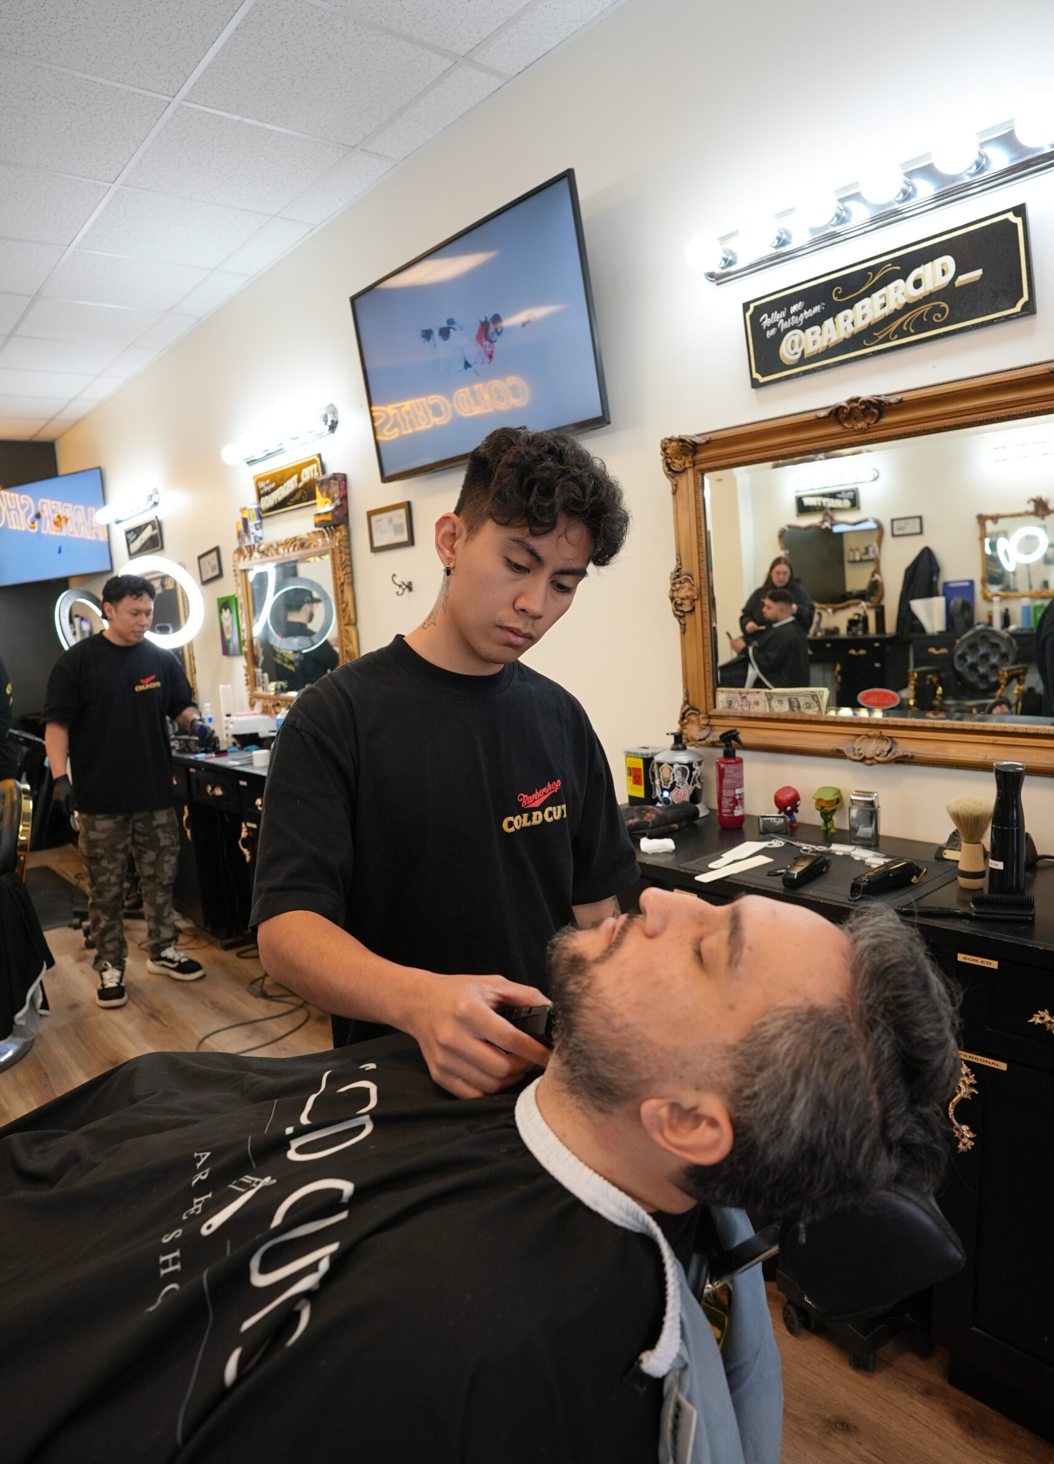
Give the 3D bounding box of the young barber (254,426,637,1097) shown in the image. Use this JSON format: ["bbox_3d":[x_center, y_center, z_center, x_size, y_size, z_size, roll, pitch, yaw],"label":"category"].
[{"bbox_3d":[-0.010,0.505,1.070,0.540,1.740,0.540,-9,10,-28],"label":"young barber"}]

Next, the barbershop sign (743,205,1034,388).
[{"bbox_3d":[0.730,-0.891,1.848,0.020,0.200,0.620,-13,12,-39],"label":"barbershop sign"}]

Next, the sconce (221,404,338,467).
[{"bbox_3d":[-1.117,-1.314,3.880,0.165,0.125,0.870,-12,11,-40],"label":"sconce"}]

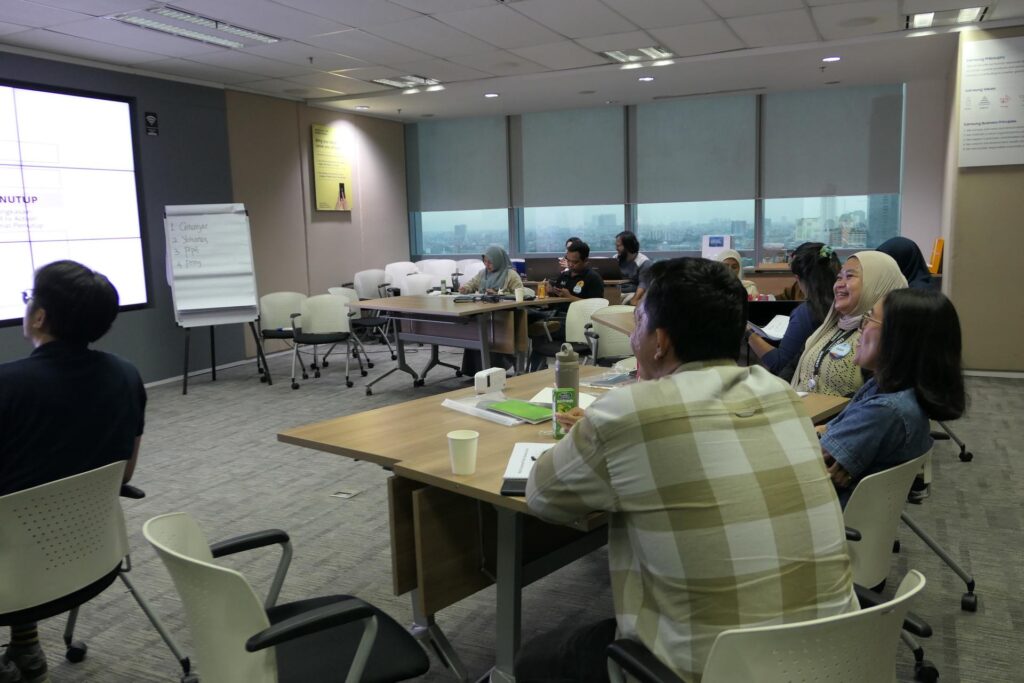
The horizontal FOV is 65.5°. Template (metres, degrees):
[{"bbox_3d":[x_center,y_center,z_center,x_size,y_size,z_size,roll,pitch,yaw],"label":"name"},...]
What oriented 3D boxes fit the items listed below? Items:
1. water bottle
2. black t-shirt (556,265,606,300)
[{"bbox_3d":[0.159,0.132,2.321,0.071,0.255,0.071,1,9,17],"label":"water bottle"},{"bbox_3d":[0.559,-0.326,6.444,0.320,0.560,0.480,-9,11,-41],"label":"black t-shirt"}]

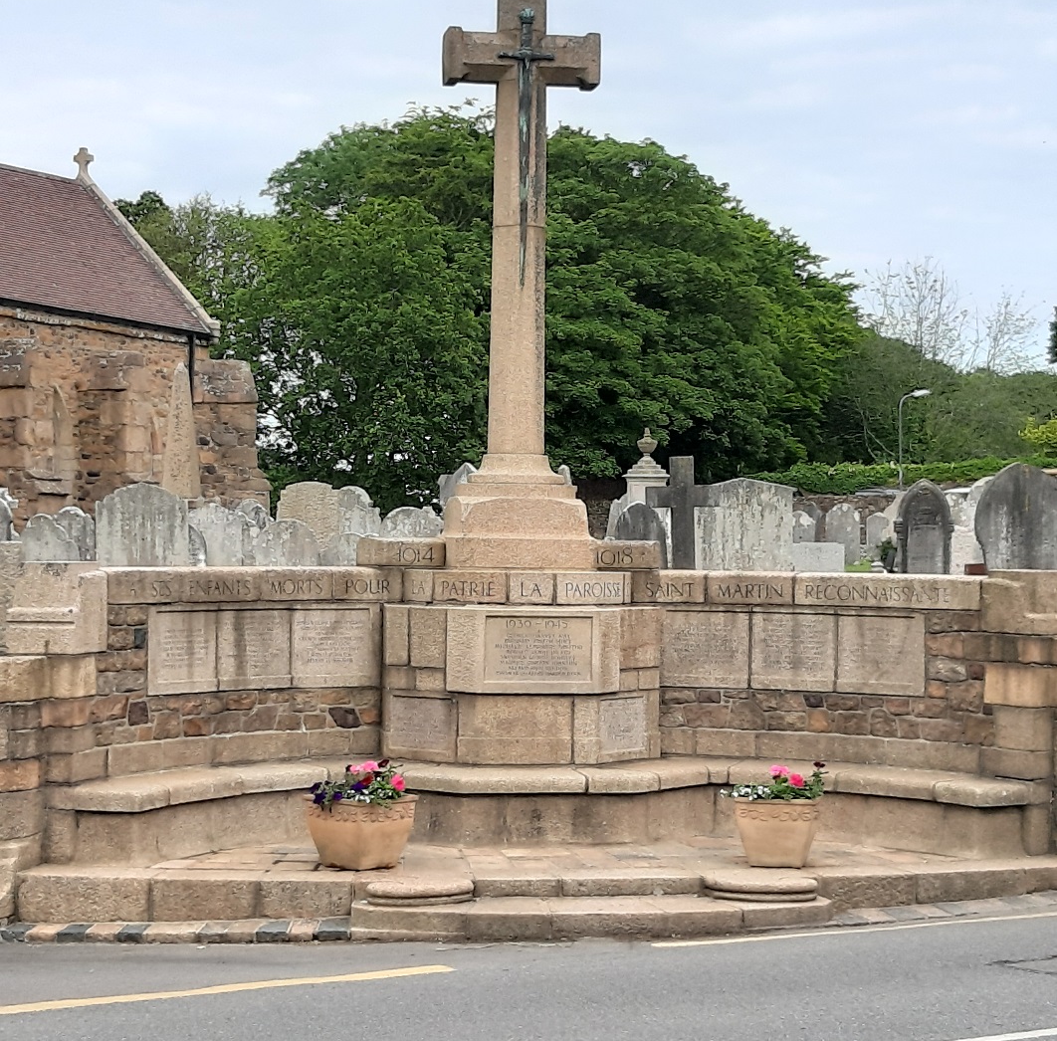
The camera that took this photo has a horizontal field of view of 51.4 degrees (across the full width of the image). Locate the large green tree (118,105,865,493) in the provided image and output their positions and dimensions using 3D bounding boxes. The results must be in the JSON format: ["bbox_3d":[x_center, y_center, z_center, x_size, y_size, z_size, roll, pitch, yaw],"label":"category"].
[{"bbox_3d":[-0.990,-5.461,33.500,21.500,13.900,16.000,1,-1,0],"label":"large green tree"}]

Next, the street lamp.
[{"bbox_3d":[10.898,-1.161,31.000,0.960,5.200,0.280,1,-1,0],"label":"street lamp"}]

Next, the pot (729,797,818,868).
[{"bbox_3d":[1.488,1.823,6.560,0.475,0.410,0.475,0,-1,18],"label":"pot"}]

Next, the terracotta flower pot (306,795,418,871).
[{"bbox_3d":[-0.984,1.793,6.460,0.480,0.400,0.480,0,-2,36],"label":"terracotta flower pot"}]

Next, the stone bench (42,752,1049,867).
[{"bbox_3d":[0.185,1.788,6.868,5.950,0.460,1.120,1,-1,-5],"label":"stone bench"}]

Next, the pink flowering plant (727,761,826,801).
[{"bbox_3d":[1.477,1.517,6.540,0.560,0.240,0.460,0,-1,18],"label":"pink flowering plant"}]

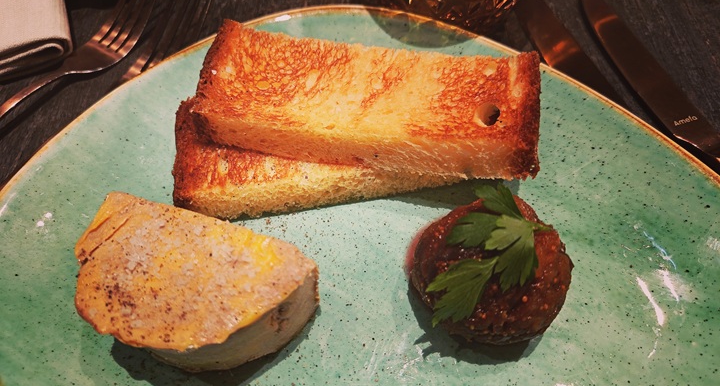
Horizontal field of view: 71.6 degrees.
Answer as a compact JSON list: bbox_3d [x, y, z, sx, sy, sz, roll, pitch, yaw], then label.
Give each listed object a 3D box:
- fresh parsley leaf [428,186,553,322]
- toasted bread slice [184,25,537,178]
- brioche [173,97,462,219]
[{"bbox_3d":[0.037,0.018,0.146,0.028,0.014,0.050,29,72,19],"label":"fresh parsley leaf"},{"bbox_3d":[0.004,-0.031,0.174,0.112,0.017,0.040,6,60,4],"label":"toasted bread slice"},{"bbox_3d":[-0.009,-0.020,0.184,0.112,0.019,0.040,-9,59,-6],"label":"brioche"}]

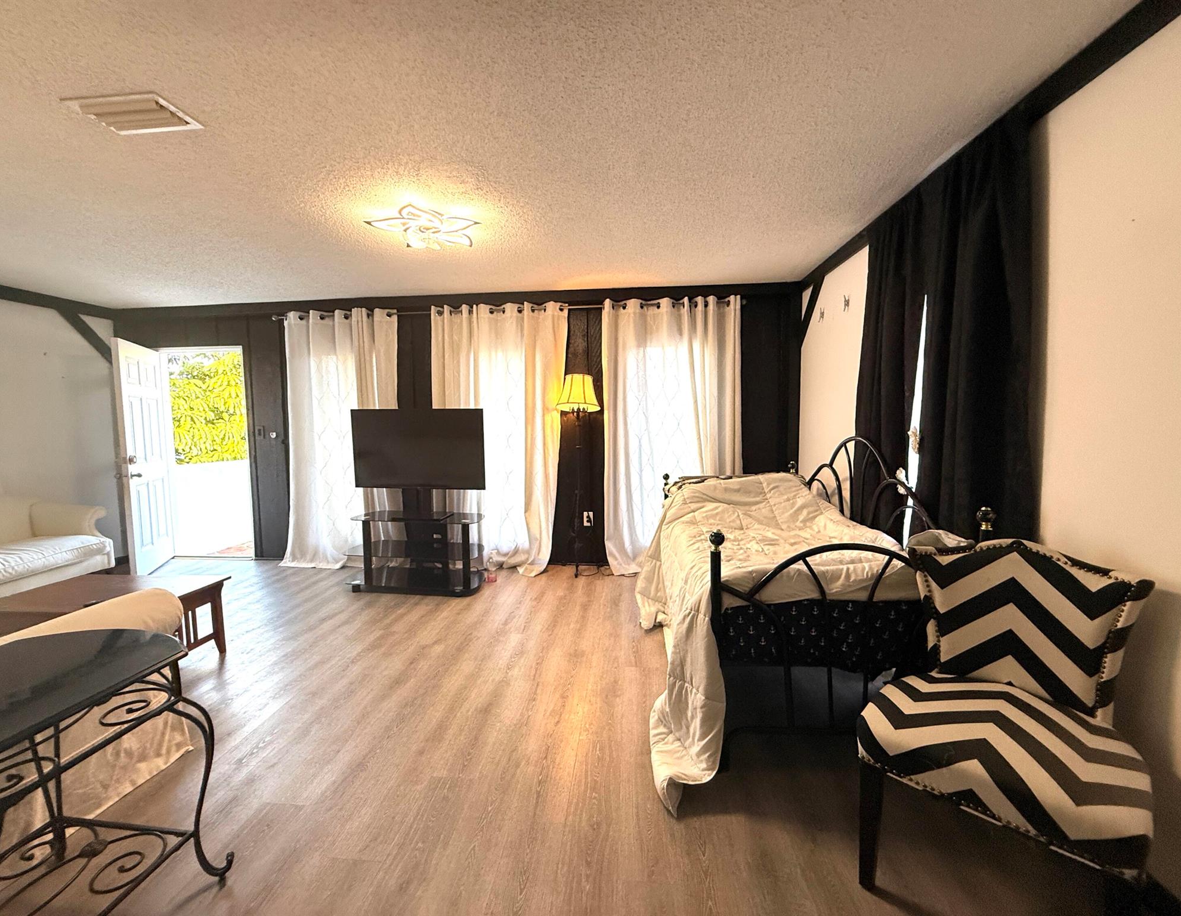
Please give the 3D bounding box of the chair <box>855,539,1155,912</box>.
[{"bbox_3d":[1.124,0.720,1.377,0.540,0.895,0.620,3,6,44],"label":"chair"}]

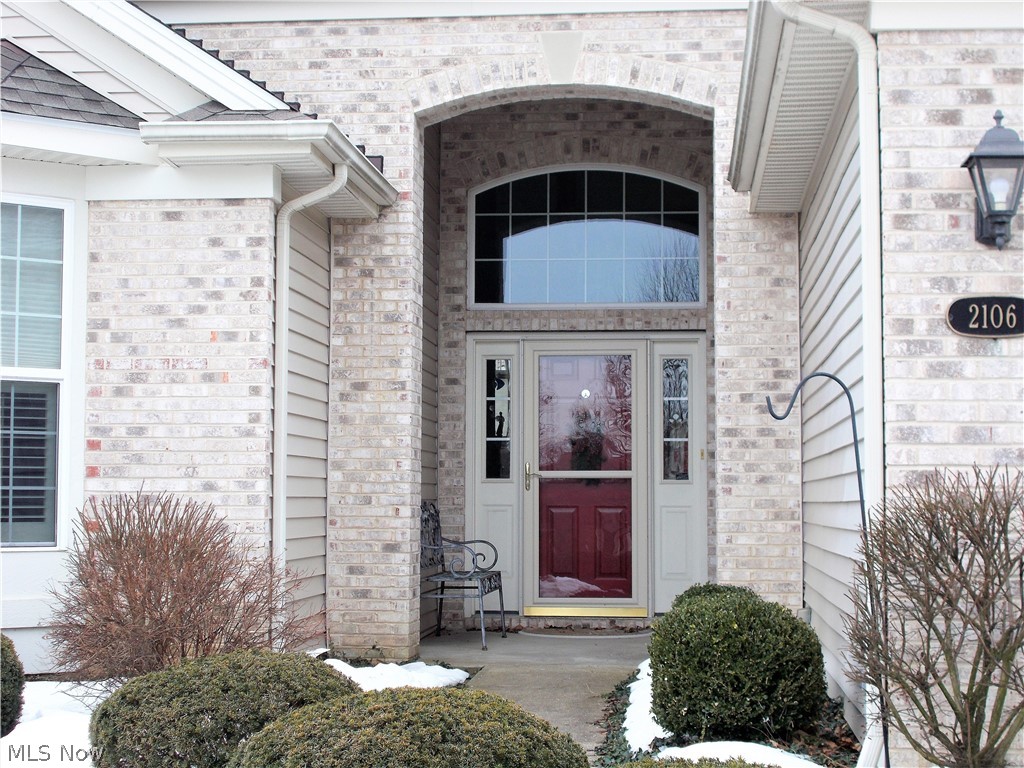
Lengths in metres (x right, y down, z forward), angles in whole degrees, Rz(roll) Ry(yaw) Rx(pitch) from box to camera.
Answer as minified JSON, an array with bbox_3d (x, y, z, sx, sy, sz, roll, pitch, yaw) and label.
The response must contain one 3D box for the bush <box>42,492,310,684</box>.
[{"bbox_3d":[-1.511,0.961,7.911,1.270,0.960,1.100,0,-4,6],"label":"bush"}]

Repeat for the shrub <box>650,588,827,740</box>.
[{"bbox_3d":[0.968,1.179,7.374,0.750,0.600,0.760,0,-4,6],"label":"shrub"}]

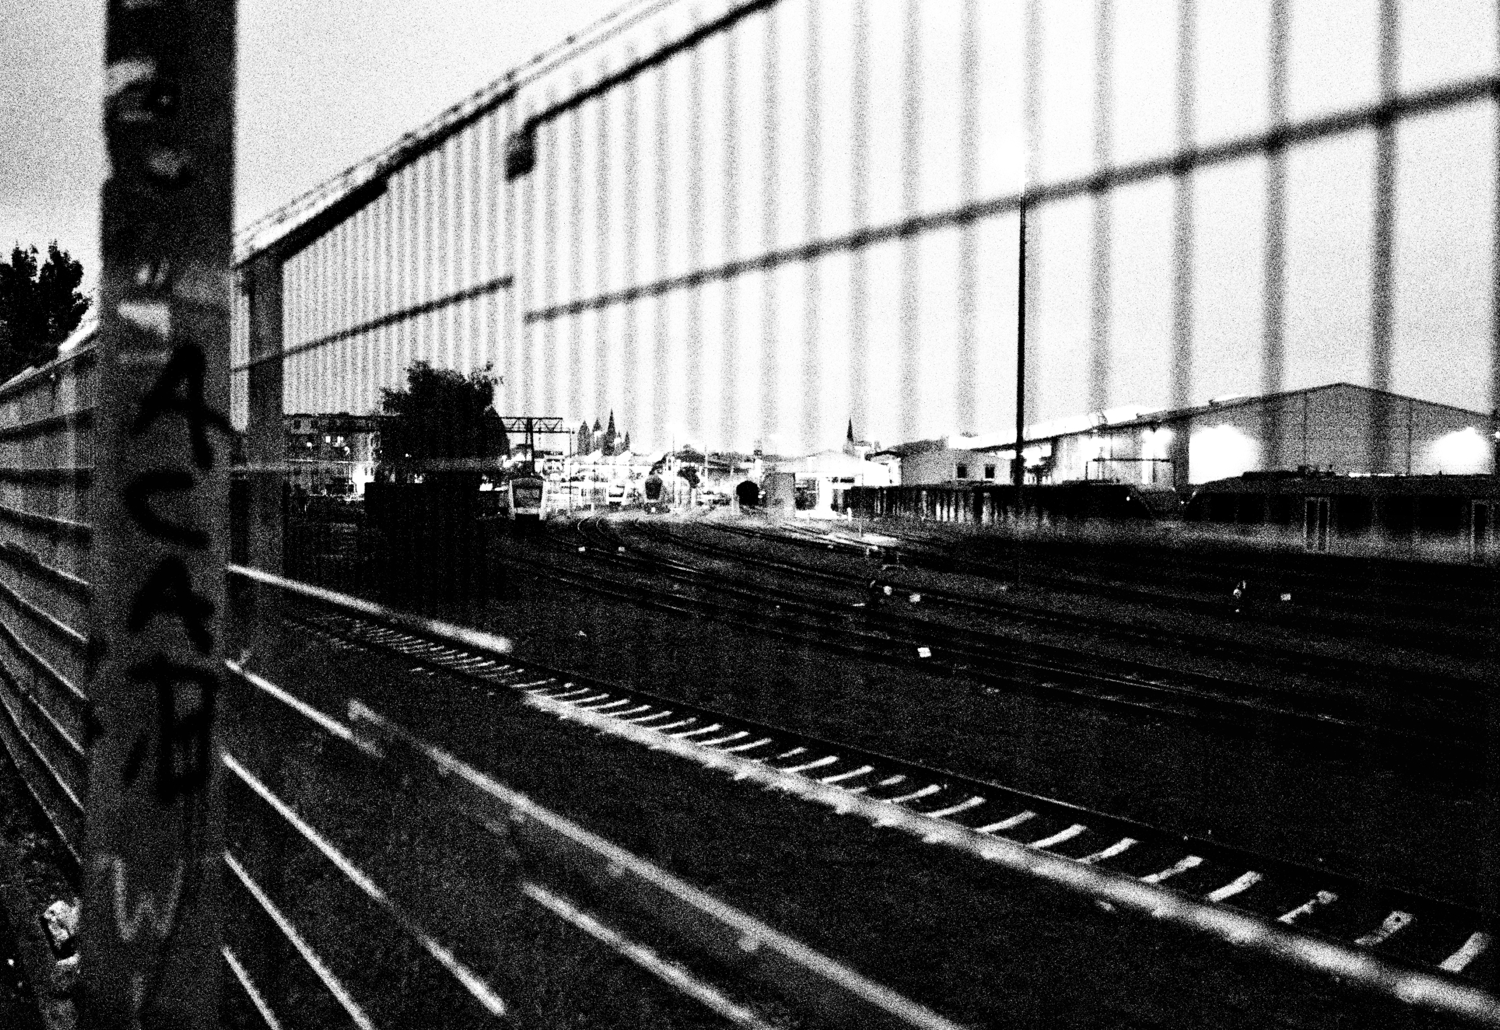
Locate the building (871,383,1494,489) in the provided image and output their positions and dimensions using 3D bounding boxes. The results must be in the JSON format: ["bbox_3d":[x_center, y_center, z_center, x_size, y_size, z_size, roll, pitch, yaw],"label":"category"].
[{"bbox_3d":[41.550,-4.290,114.922,23.000,11.000,70.000,1,1,3],"label":"building"}]

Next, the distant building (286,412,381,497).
[{"bbox_3d":[-74.888,-10.580,214.834,19.000,16.500,14.000,0,1,-14],"label":"distant building"}]

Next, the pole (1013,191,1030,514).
[{"bbox_3d":[9.203,-4.160,40.289,0.360,13.400,0.360,1,1,0],"label":"pole"}]

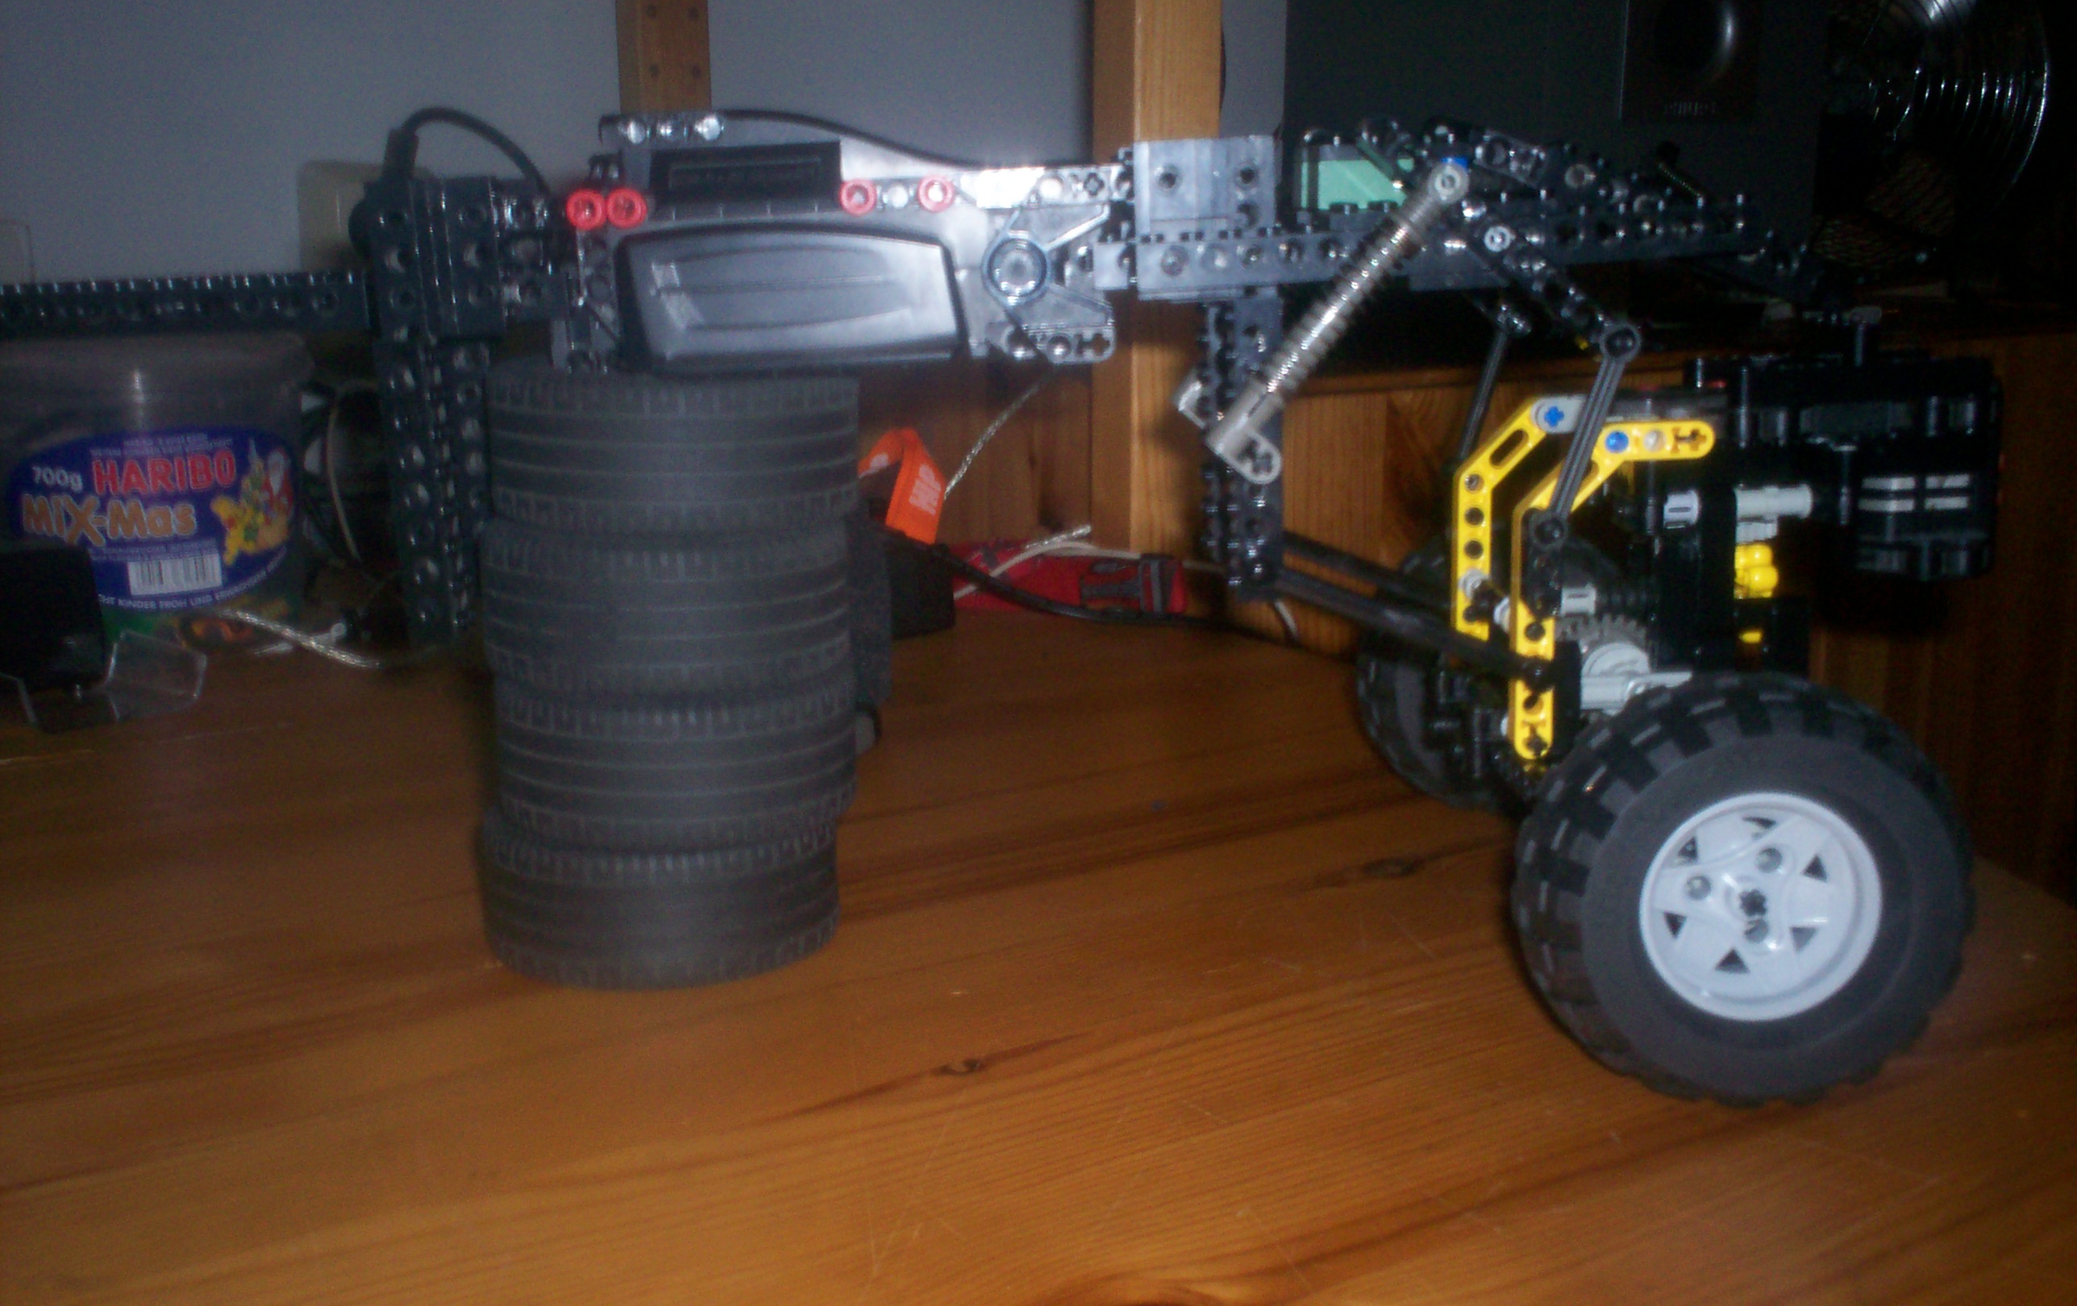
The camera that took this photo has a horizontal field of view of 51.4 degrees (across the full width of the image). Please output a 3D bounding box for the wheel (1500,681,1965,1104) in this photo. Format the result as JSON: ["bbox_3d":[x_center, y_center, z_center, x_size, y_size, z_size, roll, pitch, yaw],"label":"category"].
[{"bbox_3d":[0.133,0.044,0.410,0.082,0.082,0.039,0,12,-1],"label":"wheel"}]

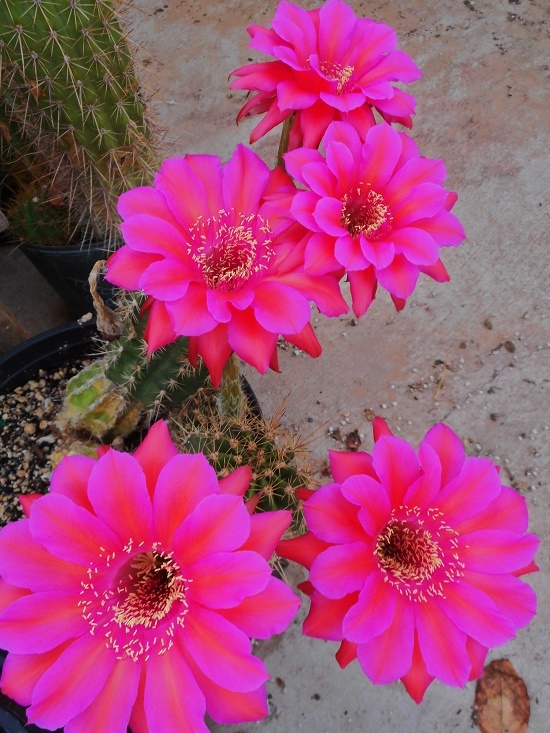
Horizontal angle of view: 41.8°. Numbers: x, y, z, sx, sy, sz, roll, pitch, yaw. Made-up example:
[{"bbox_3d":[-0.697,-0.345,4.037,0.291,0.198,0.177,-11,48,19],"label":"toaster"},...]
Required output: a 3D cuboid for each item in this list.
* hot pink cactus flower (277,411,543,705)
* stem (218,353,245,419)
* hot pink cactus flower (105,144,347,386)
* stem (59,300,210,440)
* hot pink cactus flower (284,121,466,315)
[{"bbox_3d":[0.072,0.105,0.390,0.135,0.070,0.143,2,77,-4],"label":"hot pink cactus flower"},{"bbox_3d":[-0.029,0.013,0.473,0.018,0.085,0.018,0,55,0],"label":"stem"},{"bbox_3d":[-0.029,-0.061,0.430,0.138,0.075,0.135,1,68,-1],"label":"hot pink cactus flower"},{"bbox_3d":[-0.109,0.002,0.560,0.105,0.085,0.085,8,54,-11],"label":"stem"},{"bbox_3d":[0.075,-0.110,0.530,0.132,0.075,0.130,3,75,-4],"label":"hot pink cactus flower"}]

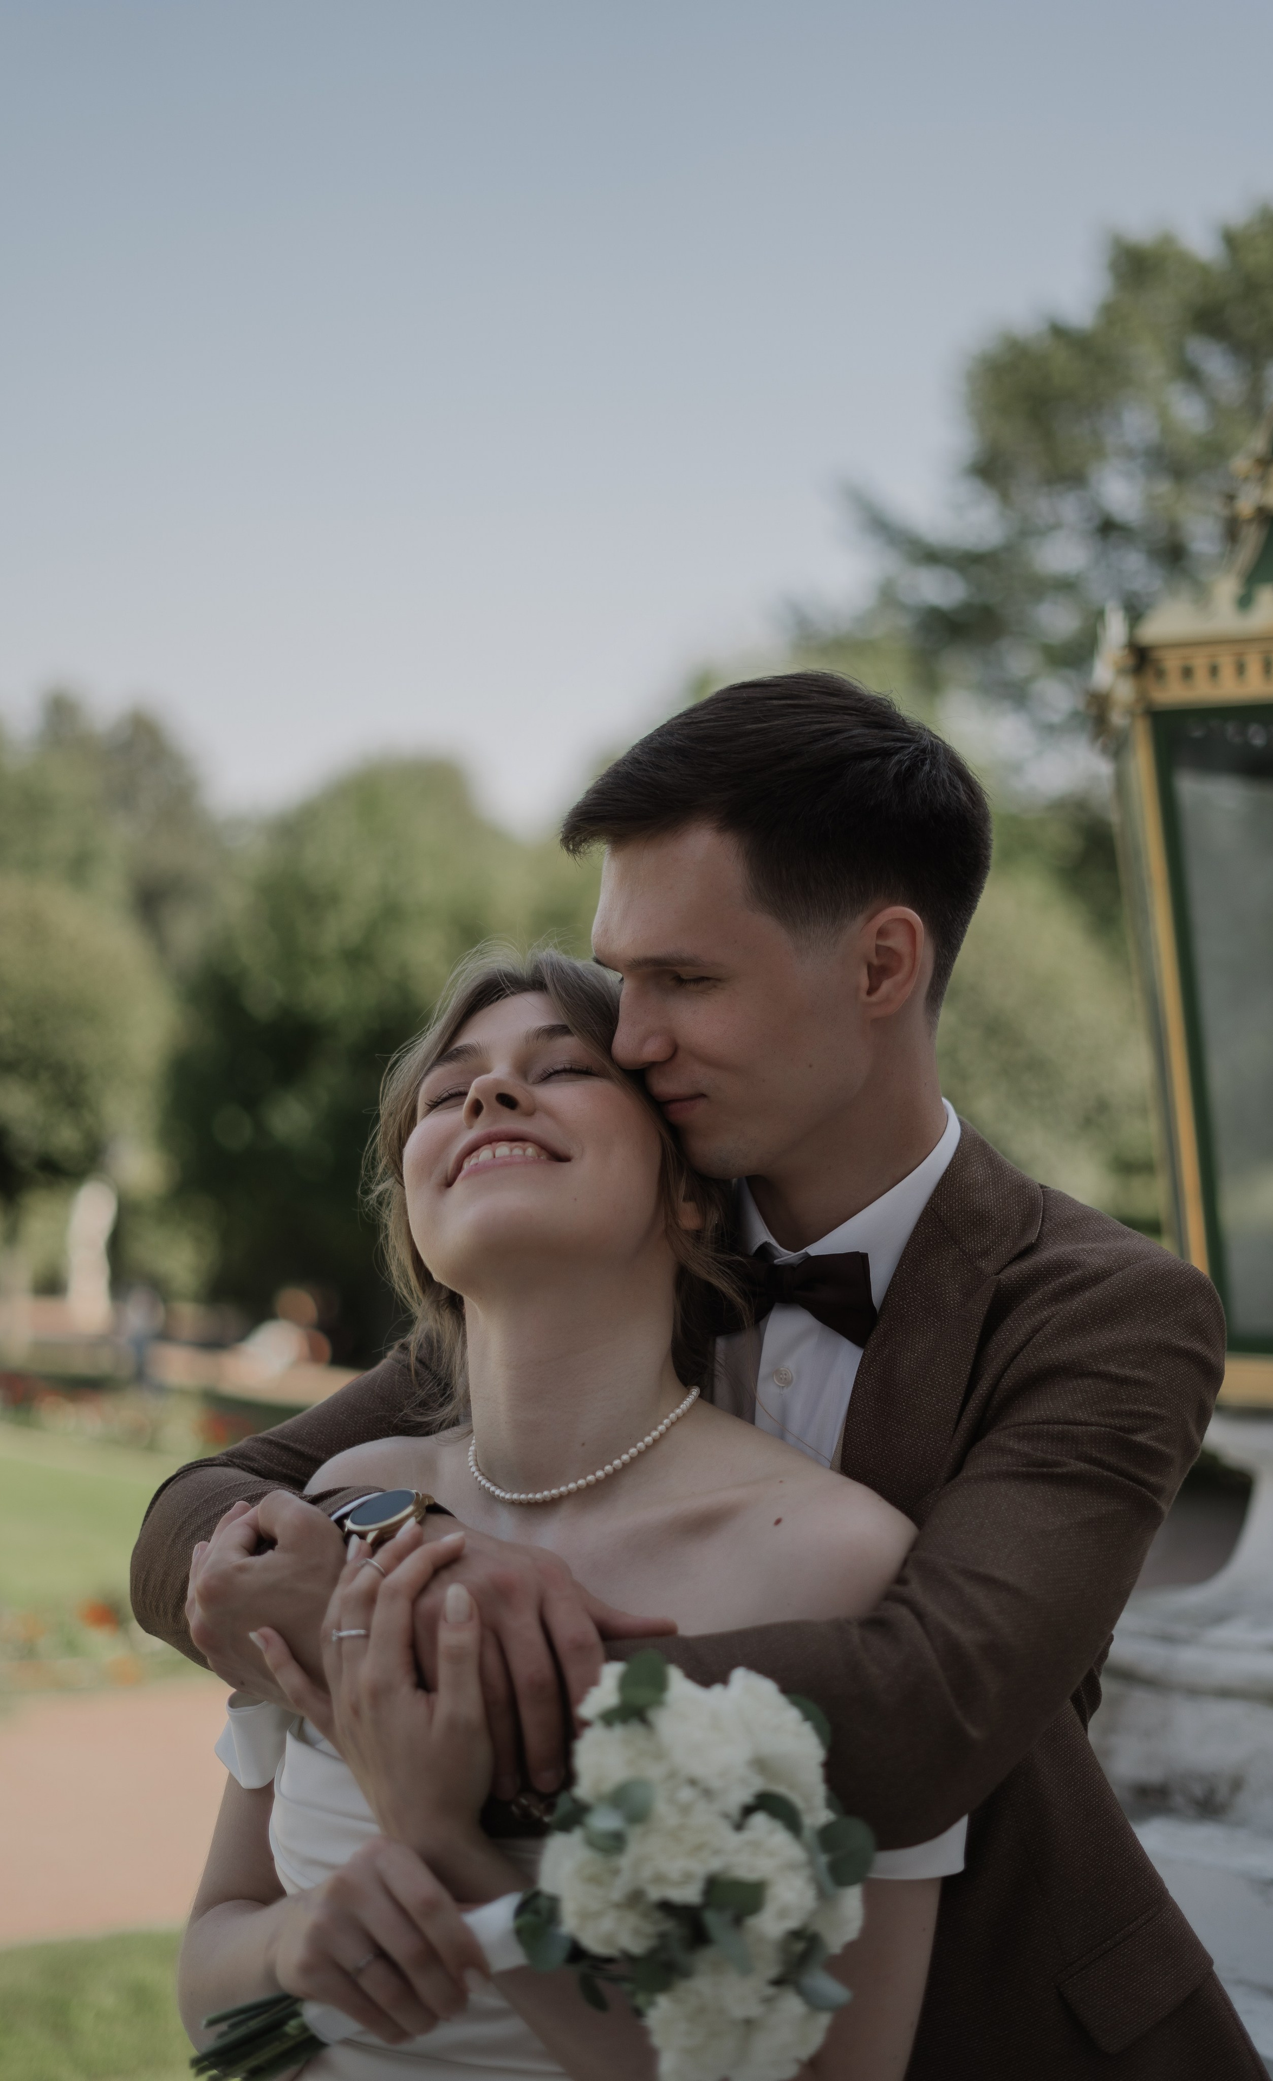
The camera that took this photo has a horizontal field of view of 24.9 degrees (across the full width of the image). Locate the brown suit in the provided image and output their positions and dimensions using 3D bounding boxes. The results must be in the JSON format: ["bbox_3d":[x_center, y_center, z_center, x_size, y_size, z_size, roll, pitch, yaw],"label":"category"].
[{"bbox_3d":[0.060,0.390,1.570,0.570,0.700,0.520,-2,-5,27],"label":"brown suit"}]

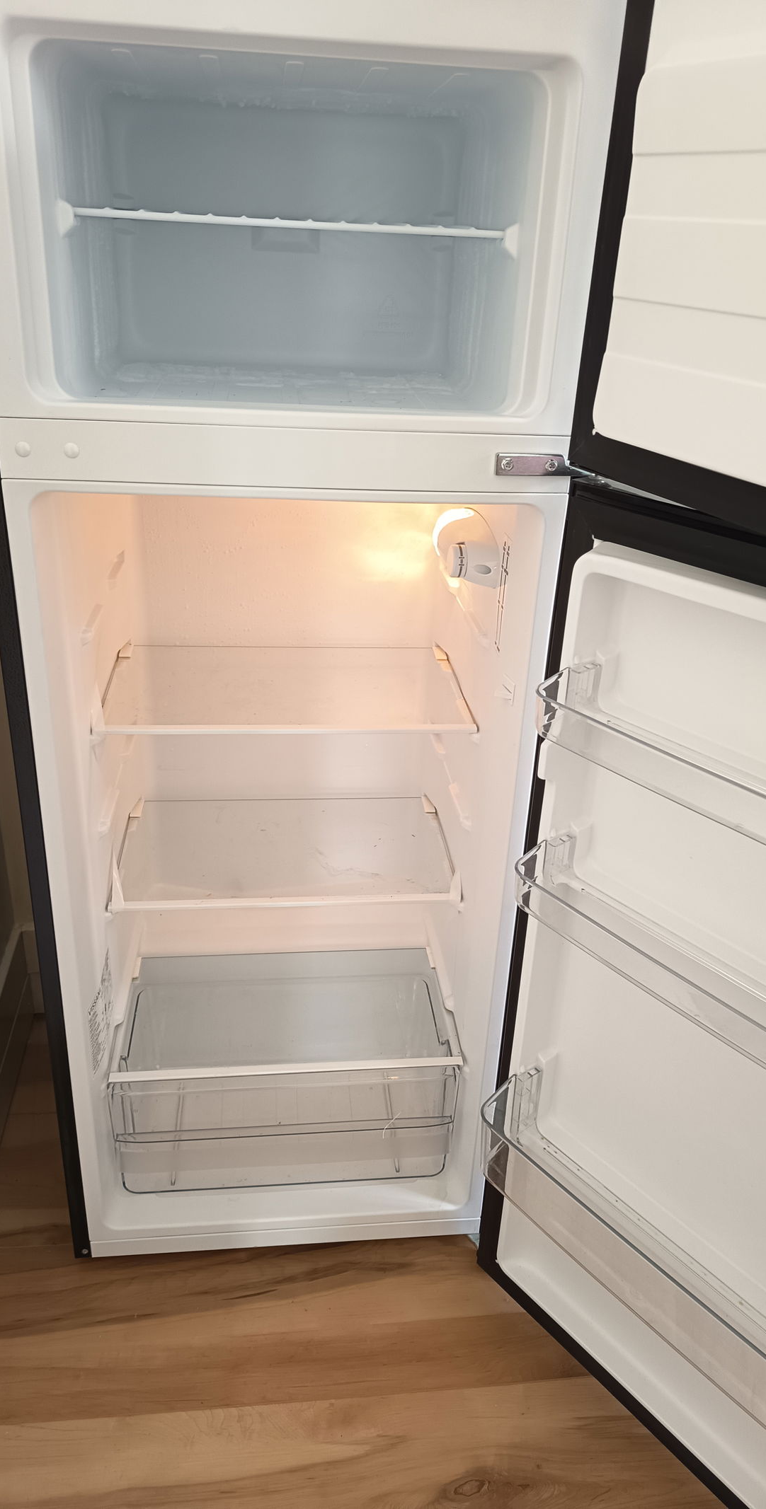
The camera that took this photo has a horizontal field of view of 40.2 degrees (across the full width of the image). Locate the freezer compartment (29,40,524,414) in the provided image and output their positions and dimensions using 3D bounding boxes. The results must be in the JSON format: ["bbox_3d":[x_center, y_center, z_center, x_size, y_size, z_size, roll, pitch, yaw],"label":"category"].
[{"bbox_3d":[-0.092,-0.497,1.014,0.405,0.267,0.317,0,26,-7],"label":"freezer compartment"}]

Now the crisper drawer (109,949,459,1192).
[{"bbox_3d":[-0.134,0.437,1.462,0.444,0.214,0.243,0,26,-7],"label":"crisper drawer"}]

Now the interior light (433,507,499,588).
[{"bbox_3d":[0.088,-0.226,1.151,0.053,0.082,0.128,0,26,-7],"label":"interior light"}]

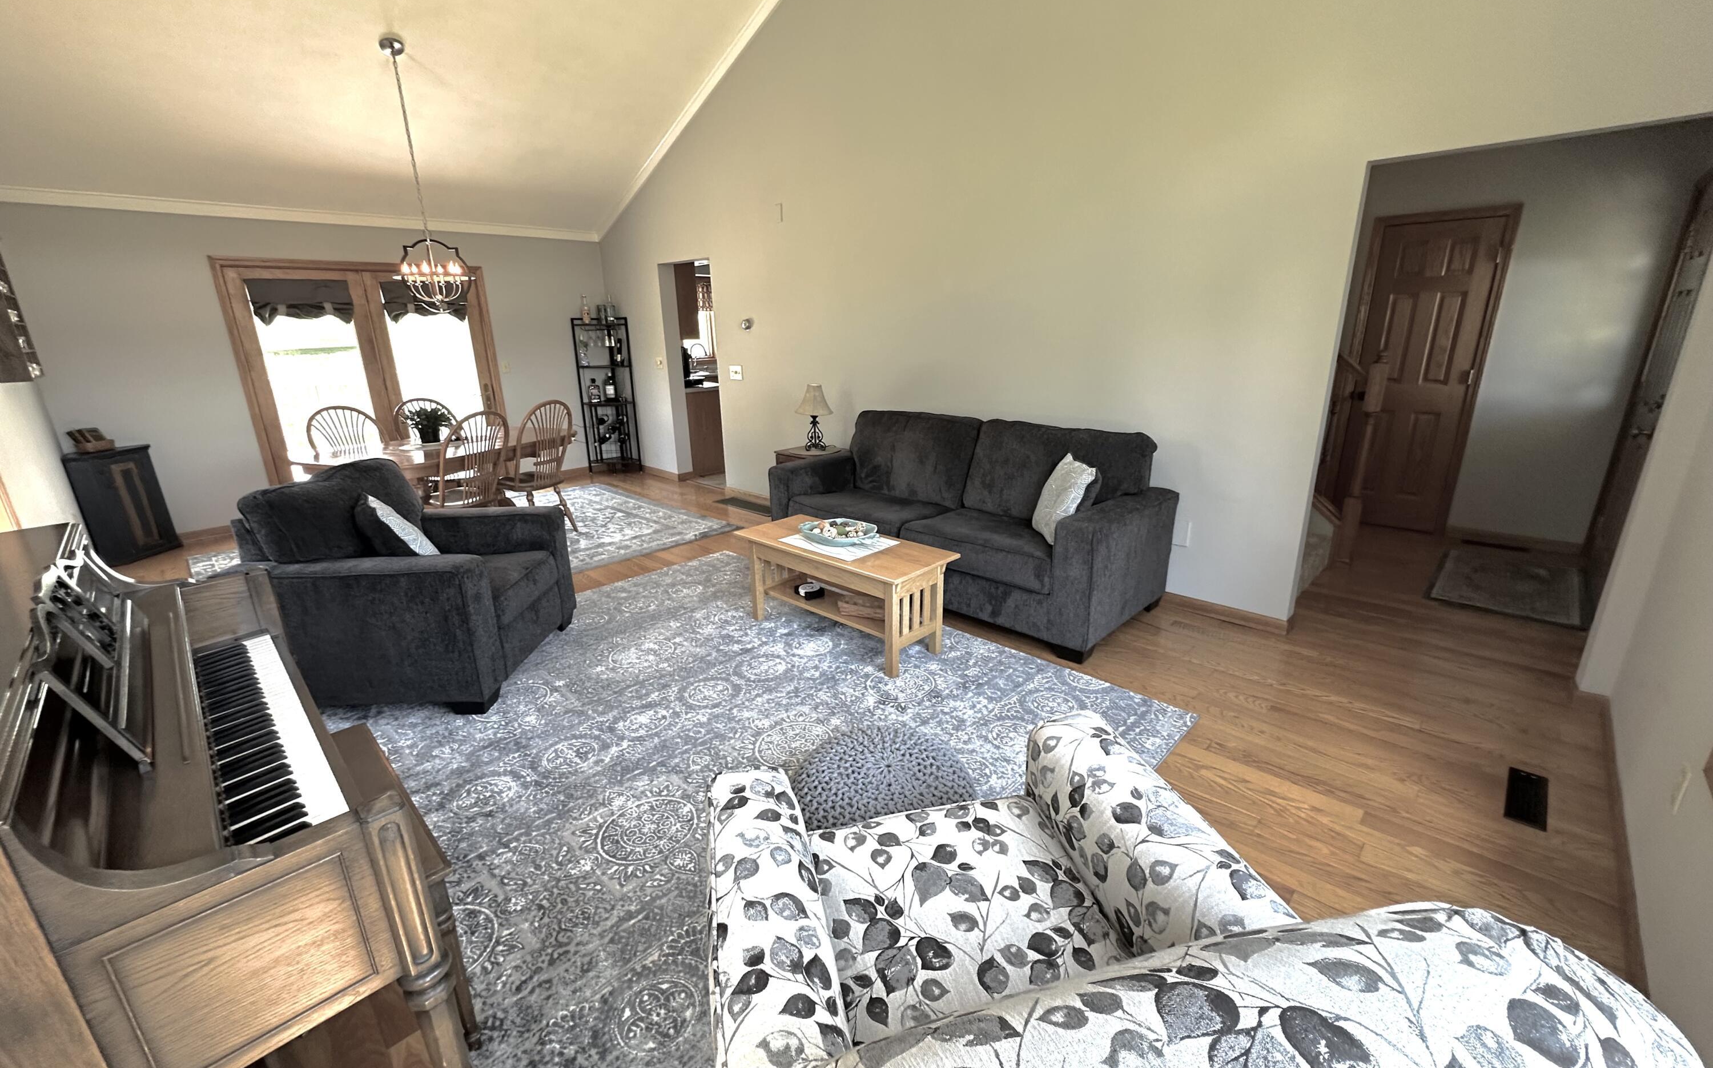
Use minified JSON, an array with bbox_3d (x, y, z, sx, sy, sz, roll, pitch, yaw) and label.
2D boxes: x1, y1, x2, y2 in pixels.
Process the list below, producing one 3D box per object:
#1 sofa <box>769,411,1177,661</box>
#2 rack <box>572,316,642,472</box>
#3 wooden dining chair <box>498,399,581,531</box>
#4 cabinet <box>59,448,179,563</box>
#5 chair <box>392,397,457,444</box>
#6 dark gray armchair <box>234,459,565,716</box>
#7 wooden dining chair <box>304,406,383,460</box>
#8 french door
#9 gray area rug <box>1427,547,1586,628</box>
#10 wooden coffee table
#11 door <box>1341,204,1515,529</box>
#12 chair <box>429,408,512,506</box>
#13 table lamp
[{"bbox_3d":[0.563,-0.179,4.016,2.170,0.970,0.970,15,23,42],"label":"sofa"},{"bbox_3d":[-2.659,-1.494,7.519,0.560,1.625,0.310,-1,17,0],"label":"rack"},{"bbox_3d":[-2.413,-0.468,5.135,0.560,1.020,0.500,5,18,19],"label":"wooden dining chair"},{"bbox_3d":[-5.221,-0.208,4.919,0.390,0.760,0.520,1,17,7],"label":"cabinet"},{"bbox_3d":[-3.176,-0.518,5.354,0.550,1.000,0.480,15,23,42],"label":"chair"},{"bbox_3d":[-1.997,0.149,3.155,0.940,0.960,0.980,-1,17,0],"label":"dark gray armchair"},{"bbox_3d":[-3.382,-0.378,4.910,0.560,1.020,0.500,5,18,21],"label":"wooden dining chair"},{"bbox_3d":[-4.153,-1.286,6.133,0.120,2.090,1.920,15,23,43],"label":"french door"},{"bbox_3d":[3.696,0.283,3.922,0.660,0.012,1.140,15,23,43],"label":"gray area rug"},{"bbox_3d":[-0.069,0.275,3.410,1.090,0.480,0.455,15,23,42],"label":"wooden coffee table"},{"bbox_3d":[3.775,-1.034,4.718,0.680,2.060,0.090,15,23,42],"label":"door"},{"bbox_3d":[-2.648,-0.311,4.632,0.560,1.020,0.500,5,18,19],"label":"chair"},{"bbox_3d":[-0.313,-0.867,5.149,0.290,0.485,0.290,-1,17,0],"label":"table lamp"}]

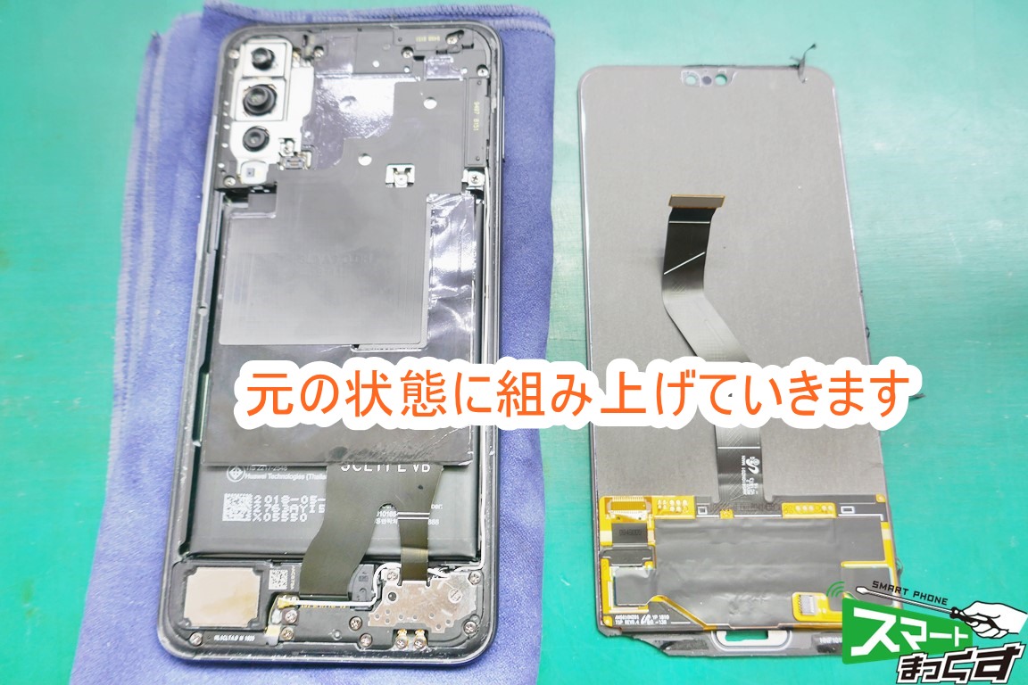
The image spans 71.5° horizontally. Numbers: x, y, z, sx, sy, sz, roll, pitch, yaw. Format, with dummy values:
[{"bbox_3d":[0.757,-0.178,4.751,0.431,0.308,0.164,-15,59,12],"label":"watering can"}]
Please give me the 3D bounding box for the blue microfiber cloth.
[{"bbox_3d":[-0.046,-0.003,0.177,0.112,0.005,0.189,0,76,0],"label":"blue microfiber cloth"}]

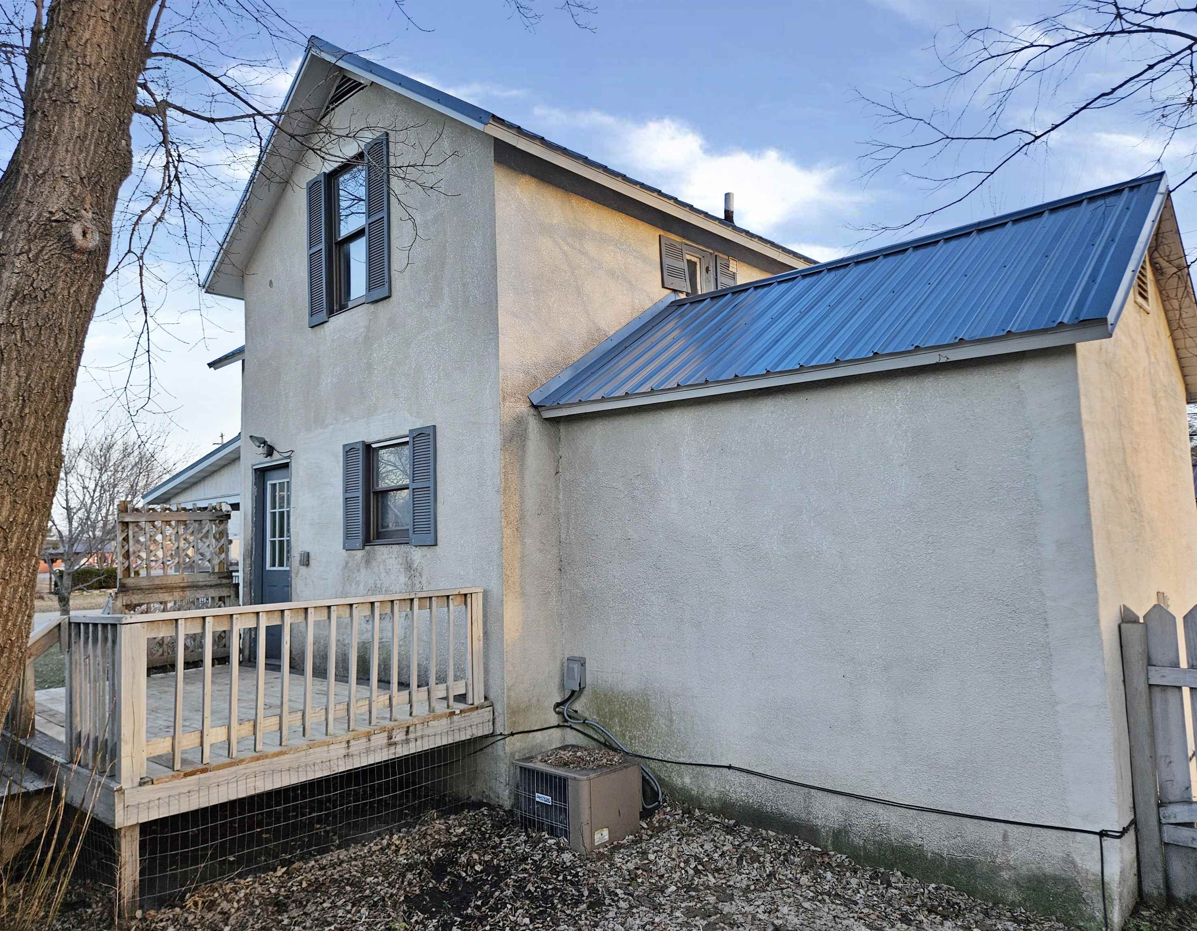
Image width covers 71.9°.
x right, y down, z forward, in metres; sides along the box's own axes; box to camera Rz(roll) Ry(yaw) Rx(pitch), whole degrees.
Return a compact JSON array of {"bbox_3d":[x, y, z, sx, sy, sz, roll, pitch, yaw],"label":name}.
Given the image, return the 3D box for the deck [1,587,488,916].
[{"bbox_3d":[-3.136,1.803,6.601,4.000,1.560,2.600,-6,-7,42],"label":"deck"}]

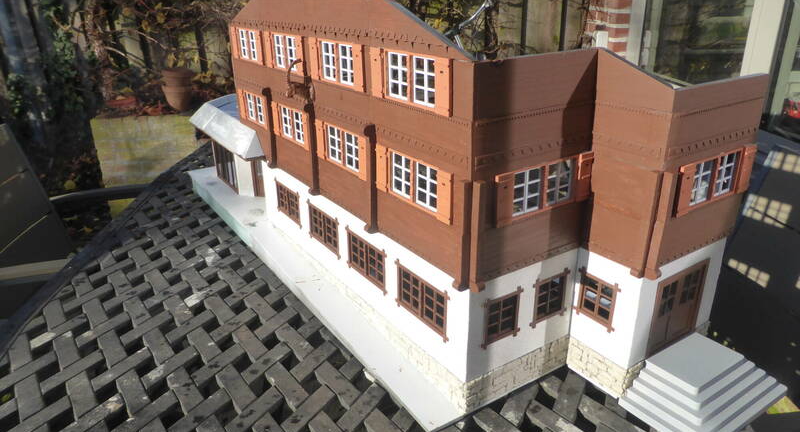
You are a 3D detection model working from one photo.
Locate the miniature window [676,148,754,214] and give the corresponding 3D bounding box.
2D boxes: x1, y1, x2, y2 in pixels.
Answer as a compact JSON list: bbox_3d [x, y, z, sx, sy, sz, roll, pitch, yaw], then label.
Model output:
[{"bbox_3d":[0.342,-0.041,0.603,0.143,0.055,0.009,-14,25,-30],"label":"miniature window"}]

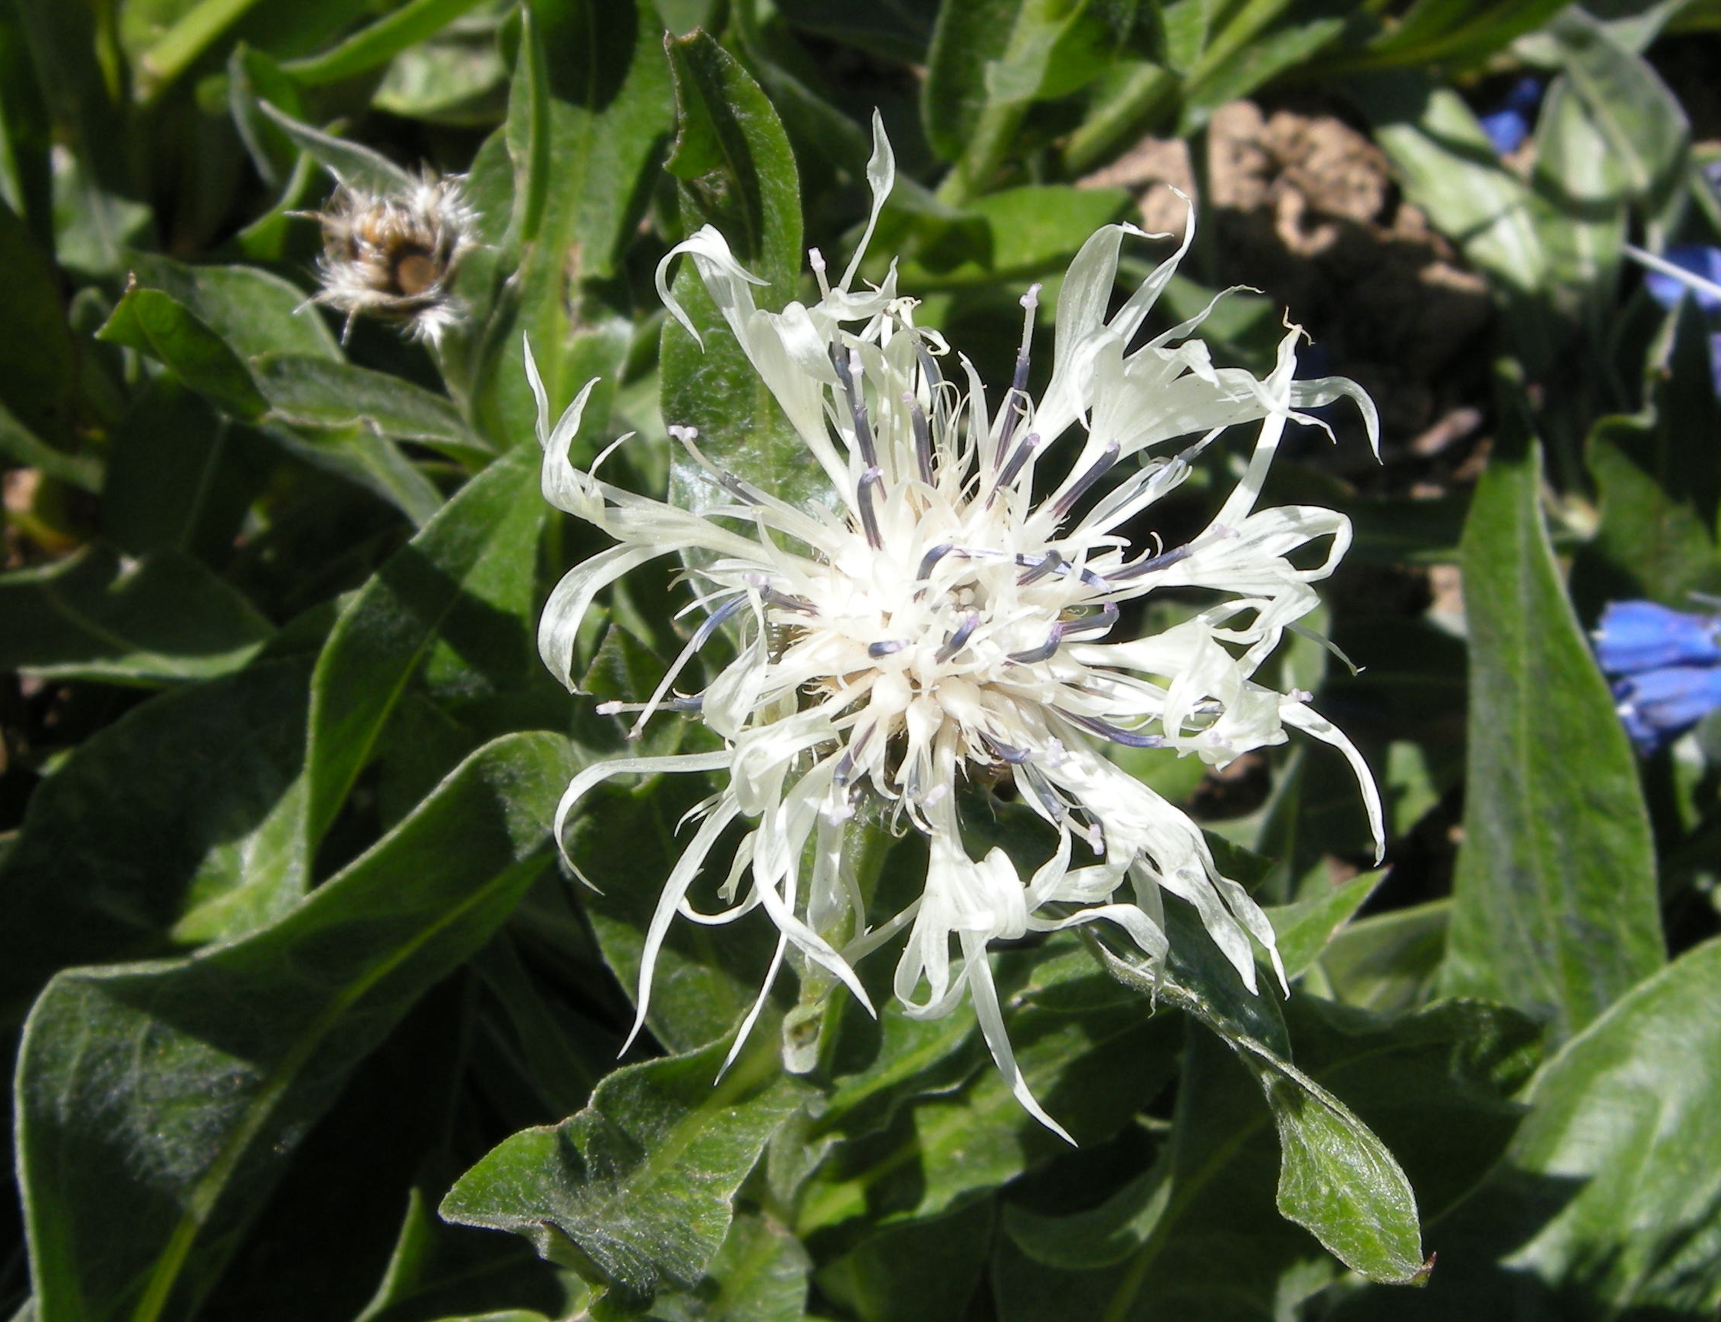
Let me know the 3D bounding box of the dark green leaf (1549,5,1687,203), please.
[{"bbox_3d":[0.142,-0.105,0.335,0.023,0.014,0.043,-6,63,0],"label":"dark green leaf"}]

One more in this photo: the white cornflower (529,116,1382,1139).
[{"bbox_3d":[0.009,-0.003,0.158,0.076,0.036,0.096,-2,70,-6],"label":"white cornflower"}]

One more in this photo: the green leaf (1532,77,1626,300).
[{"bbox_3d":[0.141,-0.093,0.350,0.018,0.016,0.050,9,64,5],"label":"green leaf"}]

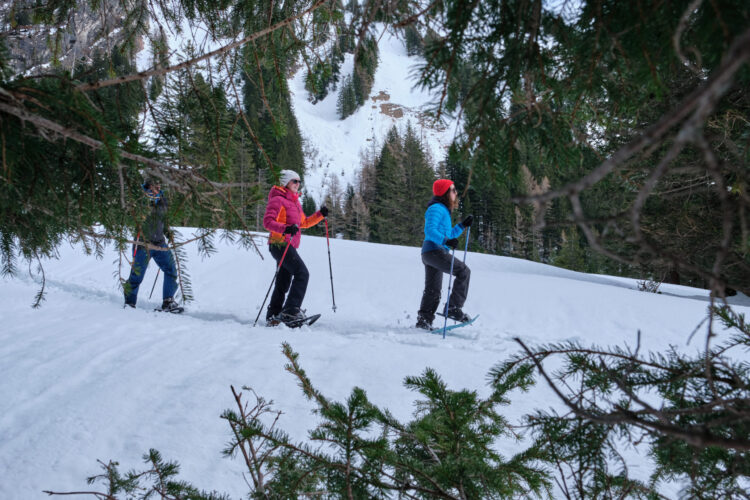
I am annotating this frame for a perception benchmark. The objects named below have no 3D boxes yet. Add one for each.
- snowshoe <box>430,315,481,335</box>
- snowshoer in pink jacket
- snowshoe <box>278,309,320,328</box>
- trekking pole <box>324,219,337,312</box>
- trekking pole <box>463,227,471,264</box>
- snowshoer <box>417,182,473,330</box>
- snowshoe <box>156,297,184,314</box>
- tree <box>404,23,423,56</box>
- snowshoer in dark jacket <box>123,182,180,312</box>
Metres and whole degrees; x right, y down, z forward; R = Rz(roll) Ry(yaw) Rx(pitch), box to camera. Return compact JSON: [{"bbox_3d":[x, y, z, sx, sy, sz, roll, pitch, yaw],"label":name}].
[{"bbox_3d":[0.848,0.769,6.800,0.560,0.120,0.210,-19,-3,4],"label":"snowshoe"},{"bbox_3d":[-0.873,-0.038,7.000,0.620,1.670,0.520,-1,-2,24],"label":"snowshoer in pink jacket"},{"bbox_3d":[-0.824,0.734,6.870,0.560,0.130,0.210,-15,-9,29],"label":"snowshoe"},{"bbox_3d":[-0.504,0.104,7.070,0.060,1.150,0.060,-8,-2,0],"label":"trekking pole"},{"bbox_3d":[0.970,0.203,7.080,0.060,1.150,0.060,8,-2,0],"label":"trekking pole"},{"bbox_3d":[0.743,0.048,6.900,0.600,1.610,0.500,0,-2,5],"label":"snowshoer"},{"bbox_3d":[-2.635,0.752,8.300,0.540,0.120,0.210,-1,-2,42],"label":"snowshoe"},{"bbox_3d":[11.923,-65.191,200.000,5.500,10.500,5.500,0,-2,0],"label":"tree"},{"bbox_3d":[-2.907,-0.071,8.400,0.700,1.720,0.540,-1,-2,36],"label":"snowshoer in dark jacket"}]

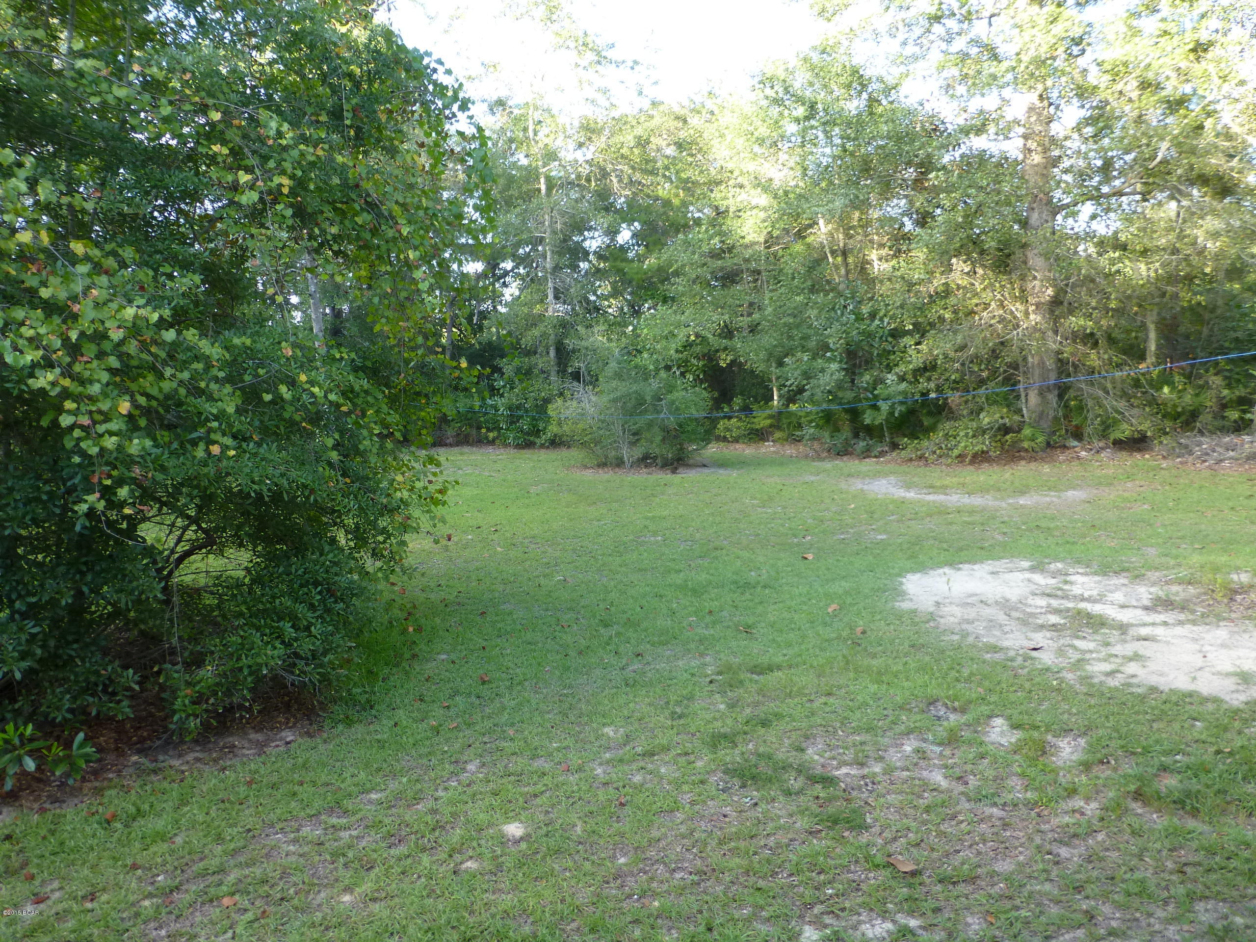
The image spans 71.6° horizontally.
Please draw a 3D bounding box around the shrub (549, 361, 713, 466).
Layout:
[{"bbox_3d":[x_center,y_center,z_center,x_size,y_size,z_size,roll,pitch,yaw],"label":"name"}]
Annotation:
[{"bbox_3d":[0.050,-1.060,16.500,3.000,2.000,2.600,0,6,0],"label":"shrub"}]

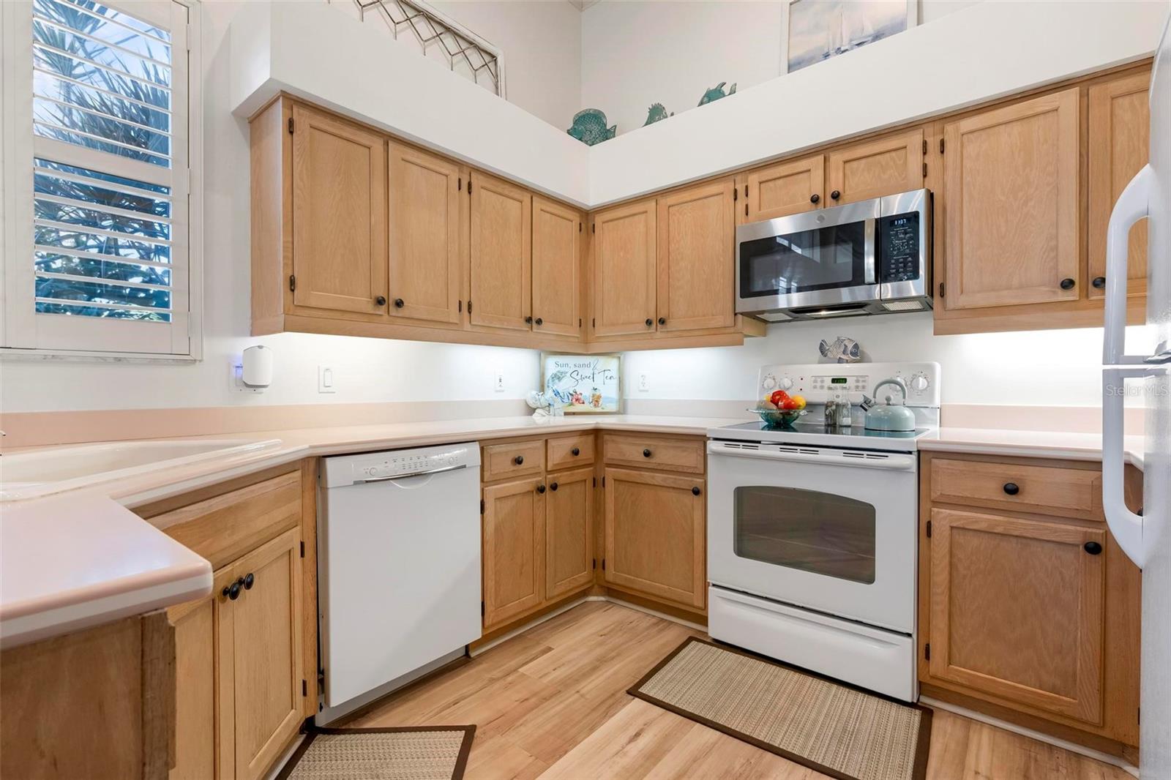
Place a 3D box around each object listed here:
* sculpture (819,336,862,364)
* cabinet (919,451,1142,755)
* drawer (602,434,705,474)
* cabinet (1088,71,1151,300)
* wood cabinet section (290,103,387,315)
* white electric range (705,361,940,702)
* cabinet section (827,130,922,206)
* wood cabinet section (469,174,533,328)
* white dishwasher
[{"bbox_3d":[1.222,-0.191,2.498,0.187,0.128,0.060,0,1,40],"label":"sculpture"},{"bbox_3d":[1.570,0.636,1.873,0.550,0.855,0.620,0,1,40],"label":"cabinet"},{"bbox_3d":[0.451,0.303,2.670,0.567,0.150,0.455,0,1,40],"label":"drawer"},{"bbox_3d":[1.925,-0.661,1.763,0.357,0.770,0.320,0,1,40],"label":"cabinet"},{"bbox_3d":[-1.041,-0.656,2.064,0.319,0.710,0.340,0,1,39],"label":"wood cabinet section"},{"bbox_3d":[1.029,0.480,2.248,0.763,1.211,0.710,0,1,40],"label":"white electric range"},{"bbox_3d":[1.286,-0.905,2.256,0.338,0.223,0.319,0,1,39],"label":"cabinet section"},{"bbox_3d":[-0.534,-0.662,2.681,0.319,0.710,0.389,0,1,39],"label":"wood cabinet section"},{"bbox_3d":[-0.848,0.645,2.051,0.615,0.878,0.600,0,1,40],"label":"white dishwasher"}]

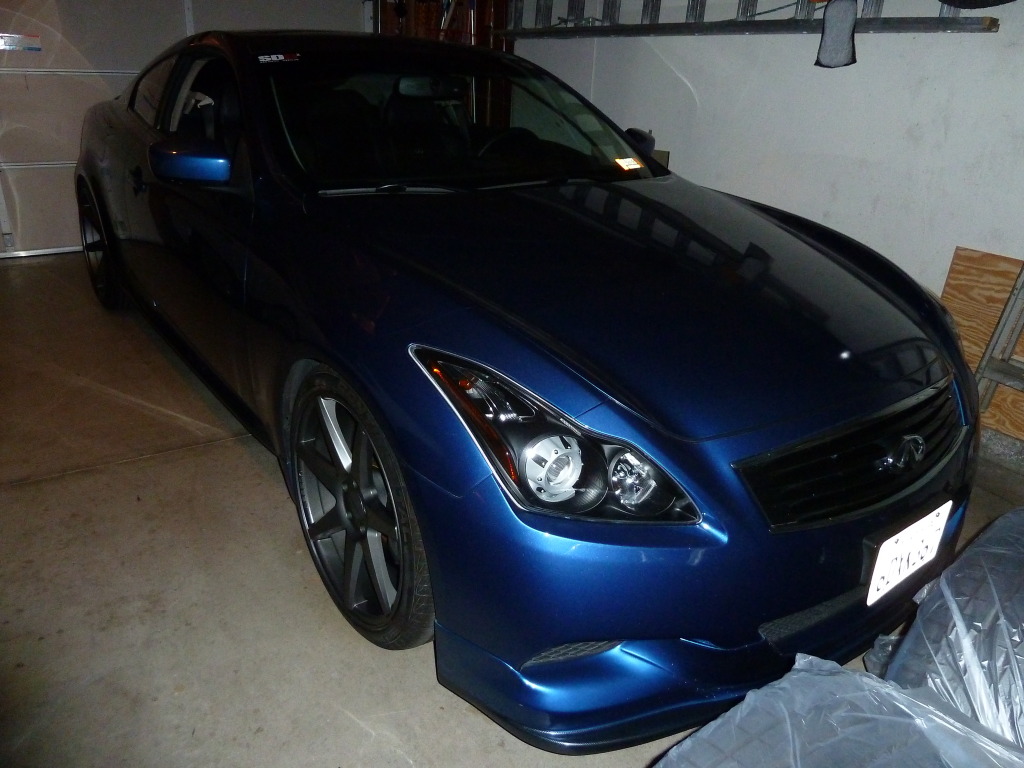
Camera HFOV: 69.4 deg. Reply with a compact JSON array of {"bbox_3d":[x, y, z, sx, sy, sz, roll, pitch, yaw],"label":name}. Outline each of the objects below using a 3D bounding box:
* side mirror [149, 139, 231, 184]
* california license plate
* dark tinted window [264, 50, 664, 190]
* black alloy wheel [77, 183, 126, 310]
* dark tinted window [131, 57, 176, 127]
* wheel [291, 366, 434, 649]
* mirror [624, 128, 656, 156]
[{"bbox_3d":[-0.868,-0.619,2.032,0.205,0.140,0.145,-14,29,-35],"label":"side mirror"},{"bbox_3d":[0.844,0.352,1.562,0.305,0.152,0.015,-14,25,-35],"label":"california license plate"},{"bbox_3d":[-0.155,-0.907,2.502,1.410,0.120,0.950,-14,53,-35],"label":"dark tinted window"},{"bbox_3d":[-2.011,-0.717,3.804,0.260,0.667,0.667,-12,28,-36],"label":"black alloy wheel"},{"bbox_3d":[-1.460,-1.220,3.012,0.060,0.298,0.674,16,14,-39],"label":"dark tinted window"},{"bbox_3d":[-0.289,0.272,1.760,0.240,0.667,0.667,-12,28,-36],"label":"wheel"},{"bbox_3d":[0.552,-0.977,3.055,0.205,0.140,0.145,-14,29,-35],"label":"mirror"}]

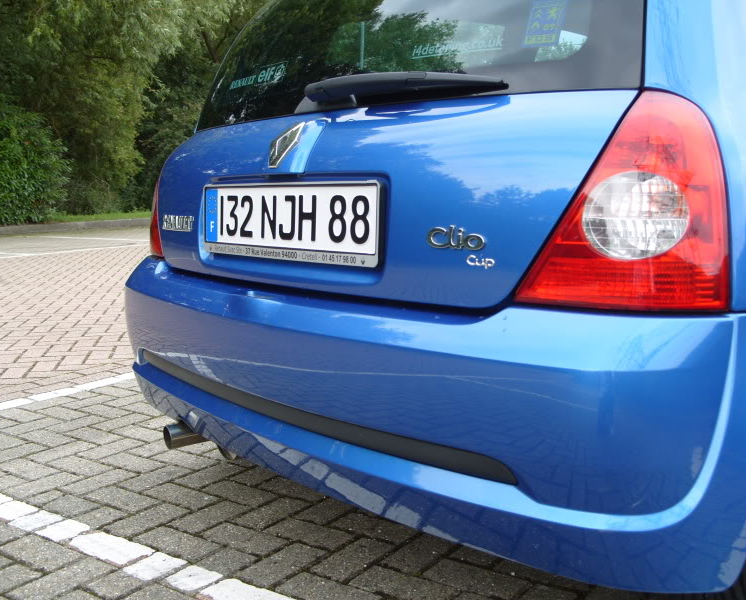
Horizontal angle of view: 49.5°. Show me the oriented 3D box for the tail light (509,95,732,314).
[{"bbox_3d":[0.356,-0.142,1.093,0.275,0.293,0.170,5,9,36],"label":"tail light"}]

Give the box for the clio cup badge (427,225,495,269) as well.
[{"bbox_3d":[0.127,-0.078,1.171,0.122,0.058,0.010,7,5,39],"label":"clio cup badge"}]

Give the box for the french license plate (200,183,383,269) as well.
[{"bbox_3d":[-0.164,-0.142,1.466,0.017,0.132,0.528,-4,8,-42],"label":"french license plate"}]

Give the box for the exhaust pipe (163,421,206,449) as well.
[{"bbox_3d":[-0.404,0.295,1.806,0.115,0.055,0.055,-8,10,-42],"label":"exhaust pipe"}]

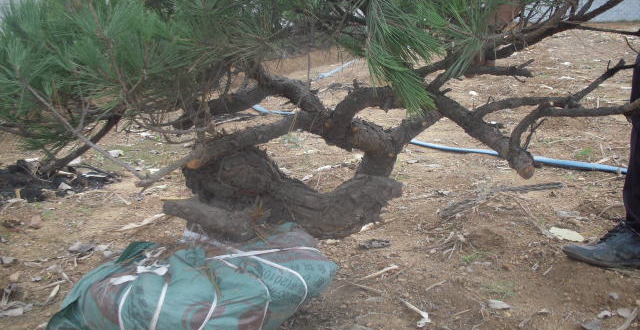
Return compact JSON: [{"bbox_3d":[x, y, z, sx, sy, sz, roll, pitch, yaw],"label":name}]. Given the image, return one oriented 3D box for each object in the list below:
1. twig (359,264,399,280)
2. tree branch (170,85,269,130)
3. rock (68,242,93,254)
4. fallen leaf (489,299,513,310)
[{"bbox_3d":[0.160,0.290,1.904,0.130,0.016,0.018,-11,20,-32],"label":"twig"},{"bbox_3d":[-0.246,-0.141,1.720,0.240,0.065,0.075,-17,17,0],"label":"tree branch"},{"bbox_3d":[-0.630,0.217,1.848,0.058,0.022,0.036,0,18,0],"label":"rock"},{"bbox_3d":[0.444,0.344,1.729,0.058,0.014,0.032,9,19,27],"label":"fallen leaf"}]

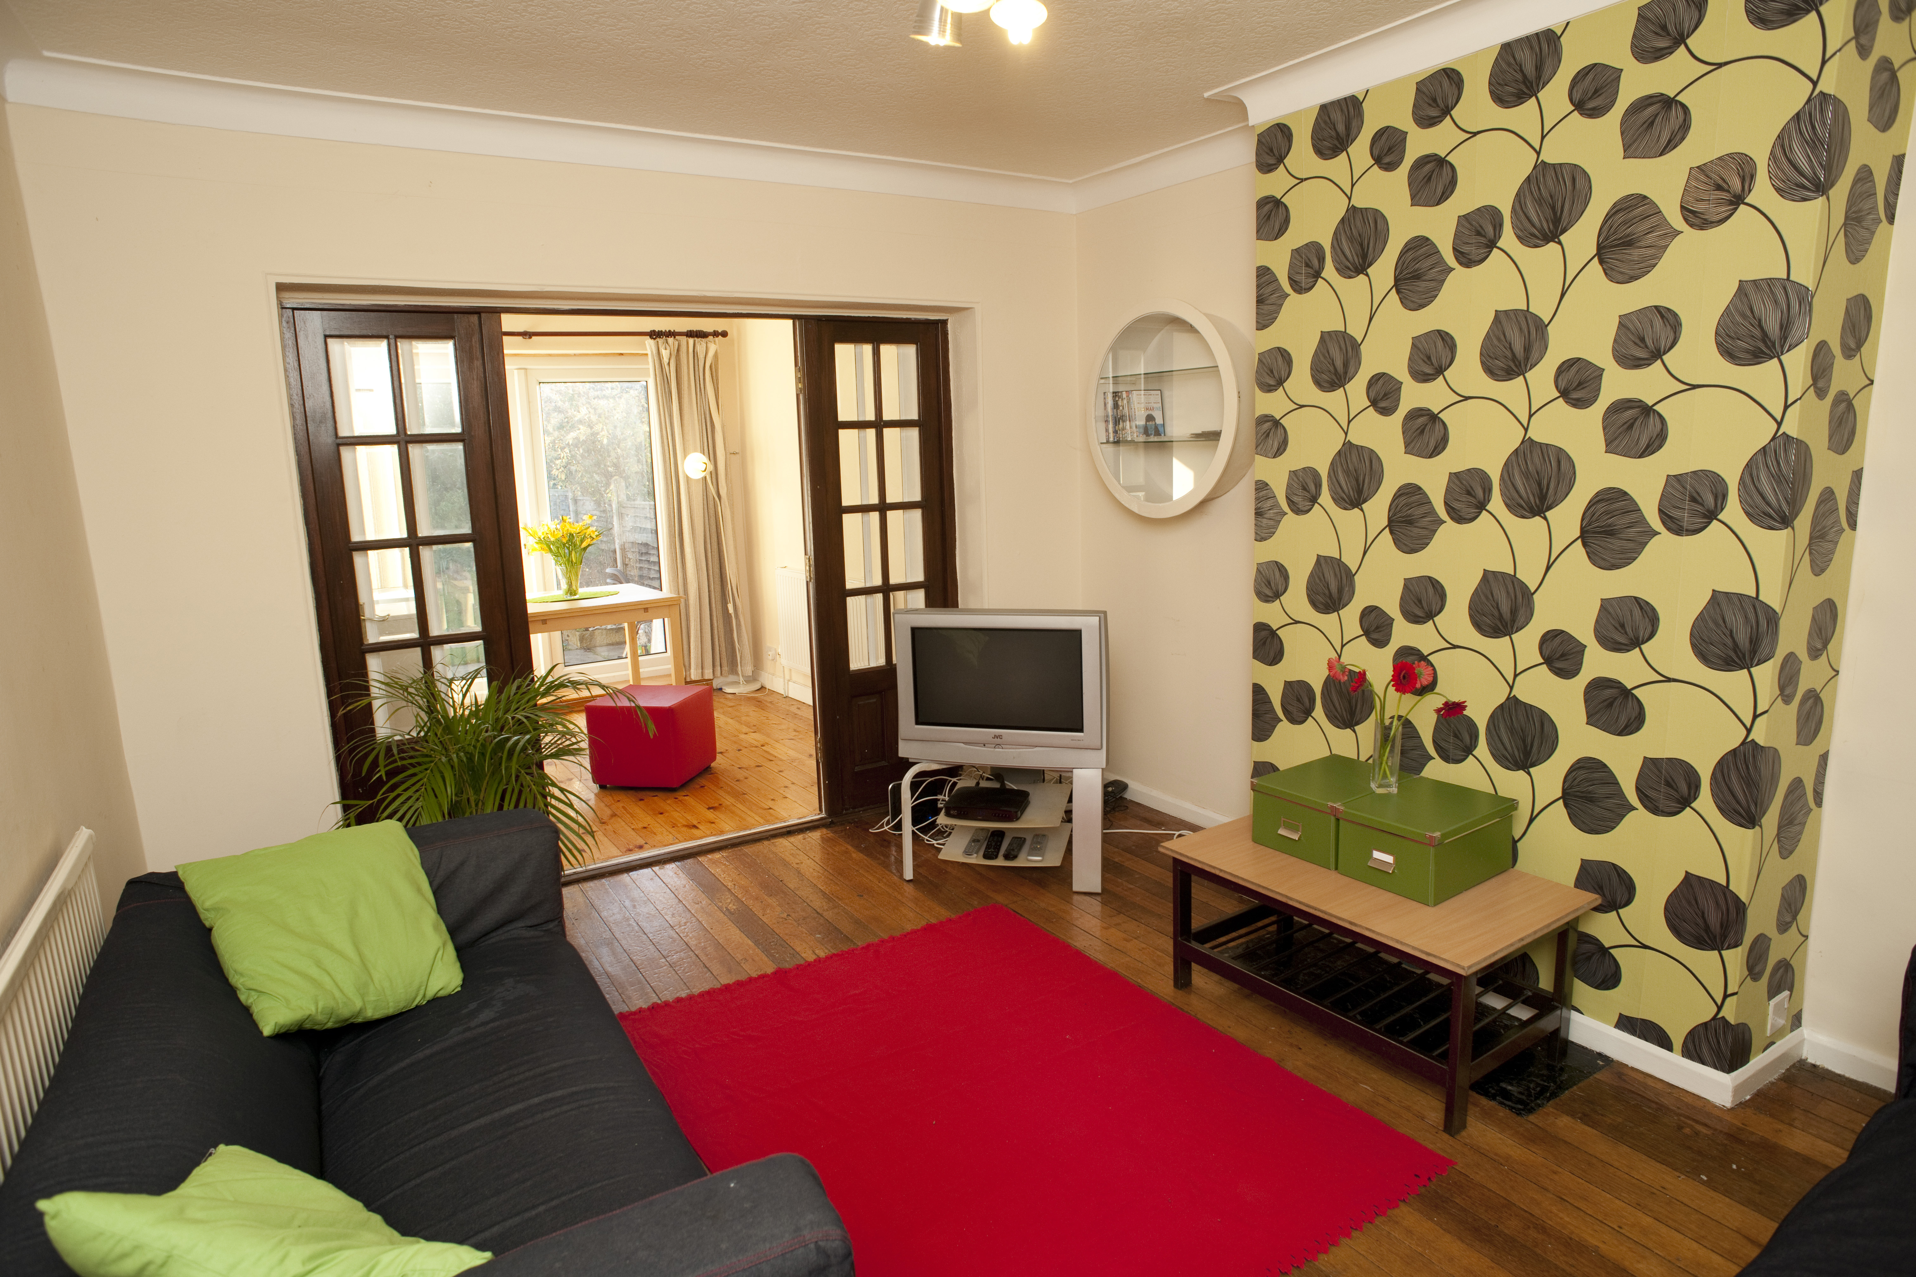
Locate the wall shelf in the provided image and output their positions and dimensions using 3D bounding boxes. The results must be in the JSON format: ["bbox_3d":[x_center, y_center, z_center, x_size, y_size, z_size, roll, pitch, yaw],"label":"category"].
[{"bbox_3d":[0.803,-0.832,3.890,0.205,0.775,0.775,-8,12,-31],"label":"wall shelf"}]

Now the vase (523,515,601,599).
[{"bbox_3d":[-2.217,-0.462,5.952,0.380,0.460,0.360,-9,12,-31],"label":"vase"}]

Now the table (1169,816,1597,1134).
[{"bbox_3d":[1.039,0.786,2.746,0.545,0.405,0.890,-9,12,-31],"label":"table"}]

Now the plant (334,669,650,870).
[{"bbox_3d":[-1.337,0.527,3.180,0.860,0.930,0.820,-8,12,-31],"label":"plant"}]

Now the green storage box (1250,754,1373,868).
[{"bbox_3d":[1.033,0.469,2.920,0.366,0.178,0.268,-9,13,-34],"label":"green storage box"}]

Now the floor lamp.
[{"bbox_3d":[-1.480,-0.405,6.692,0.400,1.500,0.270,-8,12,-31],"label":"floor lamp"}]

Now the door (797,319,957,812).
[{"bbox_3d":[-0.302,-0.296,4.485,0.689,2.000,0.080,-9,12,-31],"label":"door"}]

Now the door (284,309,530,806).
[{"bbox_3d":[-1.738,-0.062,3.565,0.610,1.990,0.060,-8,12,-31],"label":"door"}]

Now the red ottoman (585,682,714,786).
[{"bbox_3d":[-1.429,0.469,5.011,0.420,0.406,0.415,0,11,12],"label":"red ottoman"}]

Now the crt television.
[{"bbox_3d":[0.196,0.126,3.813,0.730,0.524,0.490,0,11,15],"label":"crt television"}]

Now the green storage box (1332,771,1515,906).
[{"bbox_3d":[1.187,0.504,2.703,0.366,0.178,0.268,-9,13,-34],"label":"green storage box"}]

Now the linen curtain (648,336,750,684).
[{"bbox_3d":[-1.575,-0.769,6.487,0.480,2.060,0.150,-9,12,-31],"label":"linen curtain"}]

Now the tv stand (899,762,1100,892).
[{"bbox_3d":[0.204,0.606,3.842,0.690,0.430,0.460,0,11,15],"label":"tv stand"}]

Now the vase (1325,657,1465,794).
[{"bbox_3d":[1.139,0.218,2.780,0.356,0.360,0.250,-2,10,0],"label":"vase"}]

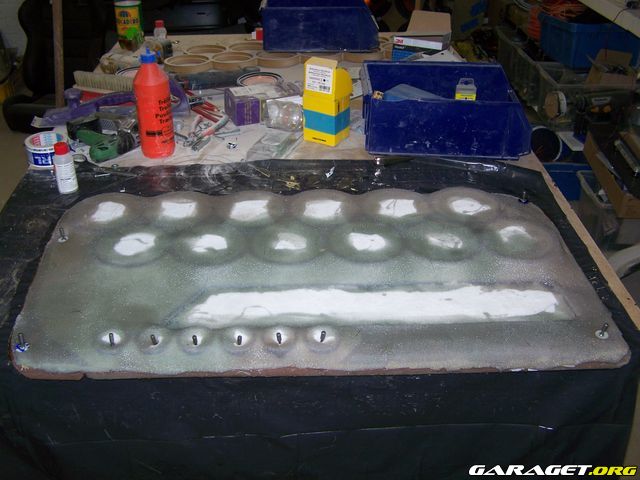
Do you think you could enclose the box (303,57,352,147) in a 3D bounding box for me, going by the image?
[{"bbox_3d":[0.019,-0.343,1.726,0.086,0.200,0.075,16,35,24],"label":"box"}]

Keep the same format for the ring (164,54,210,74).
[{"bbox_3d":[-0.427,-0.565,2.254,0.145,0.023,0.145,0,32,0],"label":"ring"}]

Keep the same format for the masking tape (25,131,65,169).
[{"bbox_3d":[-0.645,-0.212,1.658,0.098,0.049,0.098,0,32,0],"label":"masking tape"}]

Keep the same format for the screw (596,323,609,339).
[{"bbox_3d":[0.436,0.137,1.079,0.017,0.022,0.017,0,32,0],"label":"screw"}]

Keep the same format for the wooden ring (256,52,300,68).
[{"bbox_3d":[-0.137,-0.599,2.309,0.145,0.023,0.145,0,32,0],"label":"wooden ring"}]

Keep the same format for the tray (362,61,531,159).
[{"bbox_3d":[0.311,-0.324,1.742,0.405,0.150,0.250,2,32,4],"label":"tray"}]

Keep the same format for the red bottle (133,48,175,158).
[{"bbox_3d":[-0.394,-0.322,1.643,0.081,0.252,0.081,-20,37,-29],"label":"red bottle"}]

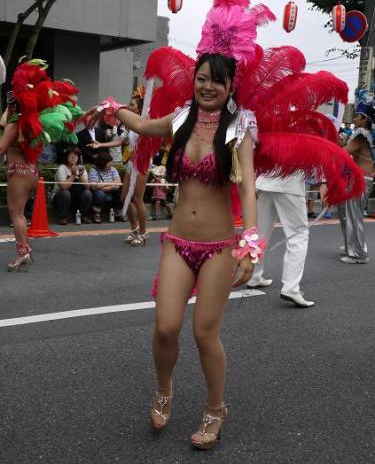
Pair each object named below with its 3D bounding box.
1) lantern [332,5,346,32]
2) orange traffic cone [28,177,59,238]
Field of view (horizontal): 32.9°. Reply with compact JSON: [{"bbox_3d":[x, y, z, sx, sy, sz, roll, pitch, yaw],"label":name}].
[{"bbox_3d":[2.544,-3.573,10.636,0.210,0.460,0.210,2,10,0],"label":"lantern"},{"bbox_3d":[-1.763,-0.314,7.789,0.360,0.690,0.360,0,10,-13],"label":"orange traffic cone"}]

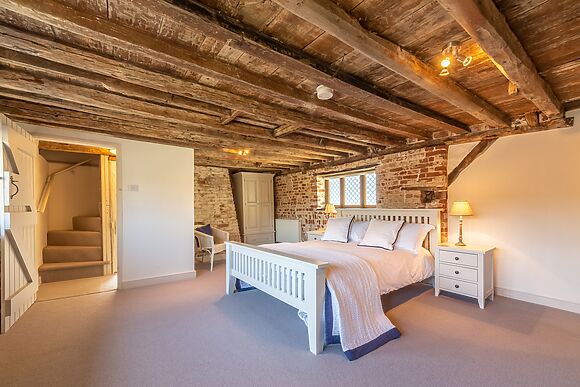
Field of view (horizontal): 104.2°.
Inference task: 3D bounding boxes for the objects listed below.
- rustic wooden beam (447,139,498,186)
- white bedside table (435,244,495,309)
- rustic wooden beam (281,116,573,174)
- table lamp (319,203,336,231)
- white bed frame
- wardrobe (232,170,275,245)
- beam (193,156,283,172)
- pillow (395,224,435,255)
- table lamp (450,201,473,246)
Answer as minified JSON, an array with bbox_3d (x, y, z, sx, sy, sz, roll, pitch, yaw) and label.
[{"bbox_3d":[2.394,-0.416,3.030,0.090,0.760,0.115,1,42,-39],"label":"rustic wooden beam"},{"bbox_3d":[2.098,0.957,2.724,0.380,0.604,0.470,1,-2,-39],"label":"white bedside table"},{"bbox_3d":[1.343,-0.684,4.314,0.125,0.125,5.052,1,-2,-39],"label":"rustic wooden beam"},{"bbox_3d":[0.743,0.455,4.383,0.225,0.530,0.225,1,-2,-39],"label":"table lamp"},{"bbox_3d":[0.604,0.770,3.091,2.270,1.030,1.670,1,-2,-39],"label":"white bed frame"},{"bbox_3d":[-0.911,0.452,5.775,0.980,1.860,0.520,1,-2,-39],"label":"wardrobe"},{"bbox_3d":[-1.163,-0.702,5.628,2.340,0.160,0.160,1,-2,-39],"label":"beam"},{"bbox_3d":[1.613,0.587,3.151,0.150,0.430,0.620,40,-26,-31],"label":"pillow"},{"bbox_3d":[2.140,0.391,2.814,0.230,0.530,0.230,1,-2,-39],"label":"table lamp"}]

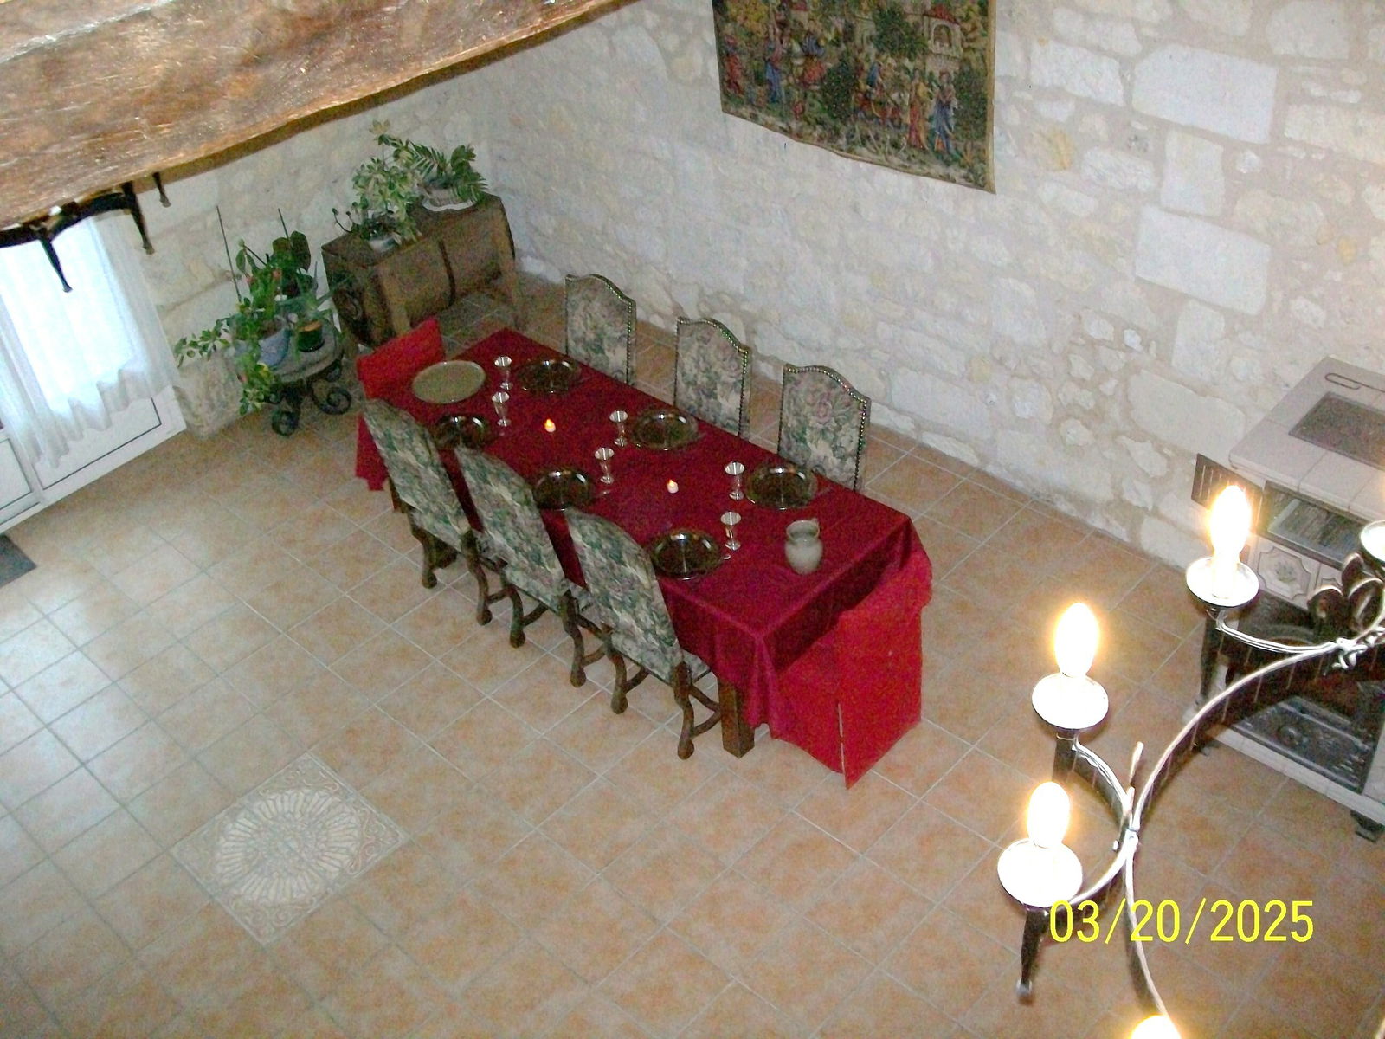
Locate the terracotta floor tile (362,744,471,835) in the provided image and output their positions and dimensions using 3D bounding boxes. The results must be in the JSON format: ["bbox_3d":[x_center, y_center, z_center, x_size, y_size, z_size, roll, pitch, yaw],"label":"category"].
[{"bbox_3d":[-1.052,1.033,5.523,0.325,0.010,0.325,28,49,35],"label":"terracotta floor tile"}]

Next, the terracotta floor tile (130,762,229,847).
[{"bbox_3d":[-1.990,1.108,5.614,0.321,0.010,0.321,28,49,34],"label":"terracotta floor tile"}]

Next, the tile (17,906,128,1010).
[{"bbox_3d":[-2.162,1.531,5.023,0.332,0.012,0.332,28,49,35],"label":"tile"}]

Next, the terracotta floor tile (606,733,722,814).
[{"bbox_3d":[-0.116,0.971,5.529,0.332,0.012,0.332,28,49,35],"label":"terracotta floor tile"}]

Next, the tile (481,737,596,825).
[{"bbox_3d":[-0.583,0.996,5.497,0.330,0.010,0.330,28,49,35],"label":"tile"}]

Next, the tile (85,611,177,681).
[{"bbox_3d":[-2.476,0.558,6.343,0.332,0.012,0.332,28,49,35],"label":"tile"}]

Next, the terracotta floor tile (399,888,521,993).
[{"bbox_3d":[-0.791,1.440,4.949,0.330,0.010,0.330,28,49,35],"label":"terracotta floor tile"}]

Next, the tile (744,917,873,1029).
[{"bbox_3d":[0.388,1.529,4.831,0.321,0.010,0.321,28,49,34],"label":"tile"}]

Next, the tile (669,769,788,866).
[{"bbox_3d":[0.129,1.110,5.388,0.321,0.010,0.321,28,49,34],"label":"tile"}]

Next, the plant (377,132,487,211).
[{"bbox_3d":[-1.443,-1.929,7.988,0.420,0.360,0.500,28,49,35],"label":"plant"}]

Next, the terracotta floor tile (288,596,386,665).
[{"bbox_3d":[-1.551,0.486,6.279,0.325,0.010,0.325,28,49,35],"label":"terracotta floor tile"}]

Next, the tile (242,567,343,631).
[{"bbox_3d":[-1.800,0.362,6.511,0.332,0.012,0.332,28,49,35],"label":"tile"}]

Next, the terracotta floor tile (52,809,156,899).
[{"bbox_3d":[-2.206,1.265,5.441,0.321,0.010,0.321,28,49,34],"label":"terracotta floor tile"}]

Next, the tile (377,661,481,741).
[{"bbox_3d":[-1.082,0.753,5.961,0.321,0.010,0.321,28,49,34],"label":"tile"}]

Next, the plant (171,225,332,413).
[{"bbox_3d":[-2.204,-0.968,7.279,0.550,0.740,0.760,28,49,35],"label":"plant"}]

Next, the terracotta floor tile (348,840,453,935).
[{"bbox_3d":[-1.043,1.328,5.179,0.332,0.012,0.332,28,49,35],"label":"terracotta floor tile"}]

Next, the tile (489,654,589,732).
[{"bbox_3d":[-0.601,0.709,5.885,0.325,0.010,0.325,28,49,35],"label":"tile"}]

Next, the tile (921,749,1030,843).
[{"bbox_3d":[1.065,1.011,5.275,0.330,0.010,0.330,28,49,35],"label":"tile"}]

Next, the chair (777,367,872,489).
[{"bbox_3d":[0.385,-0.026,5.799,0.460,1.102,0.558,28,49,35],"label":"chair"}]

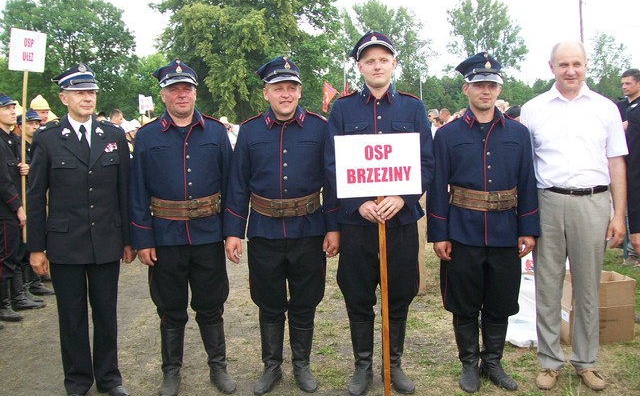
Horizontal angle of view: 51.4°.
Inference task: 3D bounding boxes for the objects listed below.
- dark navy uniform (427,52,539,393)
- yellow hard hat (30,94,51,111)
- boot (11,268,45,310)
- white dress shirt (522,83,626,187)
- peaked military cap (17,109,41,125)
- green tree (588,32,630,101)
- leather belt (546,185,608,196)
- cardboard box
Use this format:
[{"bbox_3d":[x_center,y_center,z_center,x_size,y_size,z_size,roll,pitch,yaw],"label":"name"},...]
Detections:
[{"bbox_3d":[0.850,0.120,3.480,0.575,1.770,0.360,-1,5,7],"label":"dark navy uniform"},{"bbox_3d":[-2.918,-0.997,6.950,0.250,0.170,0.210,1,5,28],"label":"yellow hard hat"},{"bbox_3d":[-2.417,0.756,5.500,0.280,0.350,0.115,-1,5,-3],"label":"boot"},{"bbox_3d":[1.321,-0.319,3.484,0.550,0.553,0.310,0,7,13],"label":"white dress shirt"},{"bbox_3d":[-2.693,-0.753,6.150,0.260,0.140,0.225,0,5,13],"label":"peaked military cap"},{"bbox_3d":[22.764,-9.217,52.595,3.834,7.553,3.834,2,8,23],"label":"green tree"},{"bbox_3d":[1.342,-0.037,3.518,0.370,0.050,0.270,0,7,13],"label":"leather belt"},{"bbox_3d":[1.759,0.713,4.307,0.442,0.390,0.250,-2,7,-10],"label":"cardboard box"}]

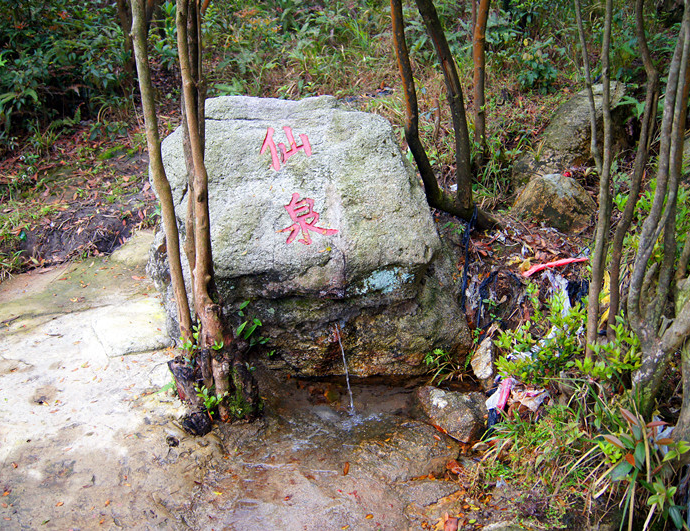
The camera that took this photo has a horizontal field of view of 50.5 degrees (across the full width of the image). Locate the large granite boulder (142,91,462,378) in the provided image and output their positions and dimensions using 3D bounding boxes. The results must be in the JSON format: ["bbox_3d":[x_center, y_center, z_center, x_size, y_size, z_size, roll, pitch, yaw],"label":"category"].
[{"bbox_3d":[-0.200,-0.214,3.775,1.380,1.180,1.080,-3,20,-9],"label":"large granite boulder"}]

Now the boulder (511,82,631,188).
[{"bbox_3d":[1.650,-0.981,5.443,0.820,0.660,0.800,6,21,16],"label":"boulder"}]

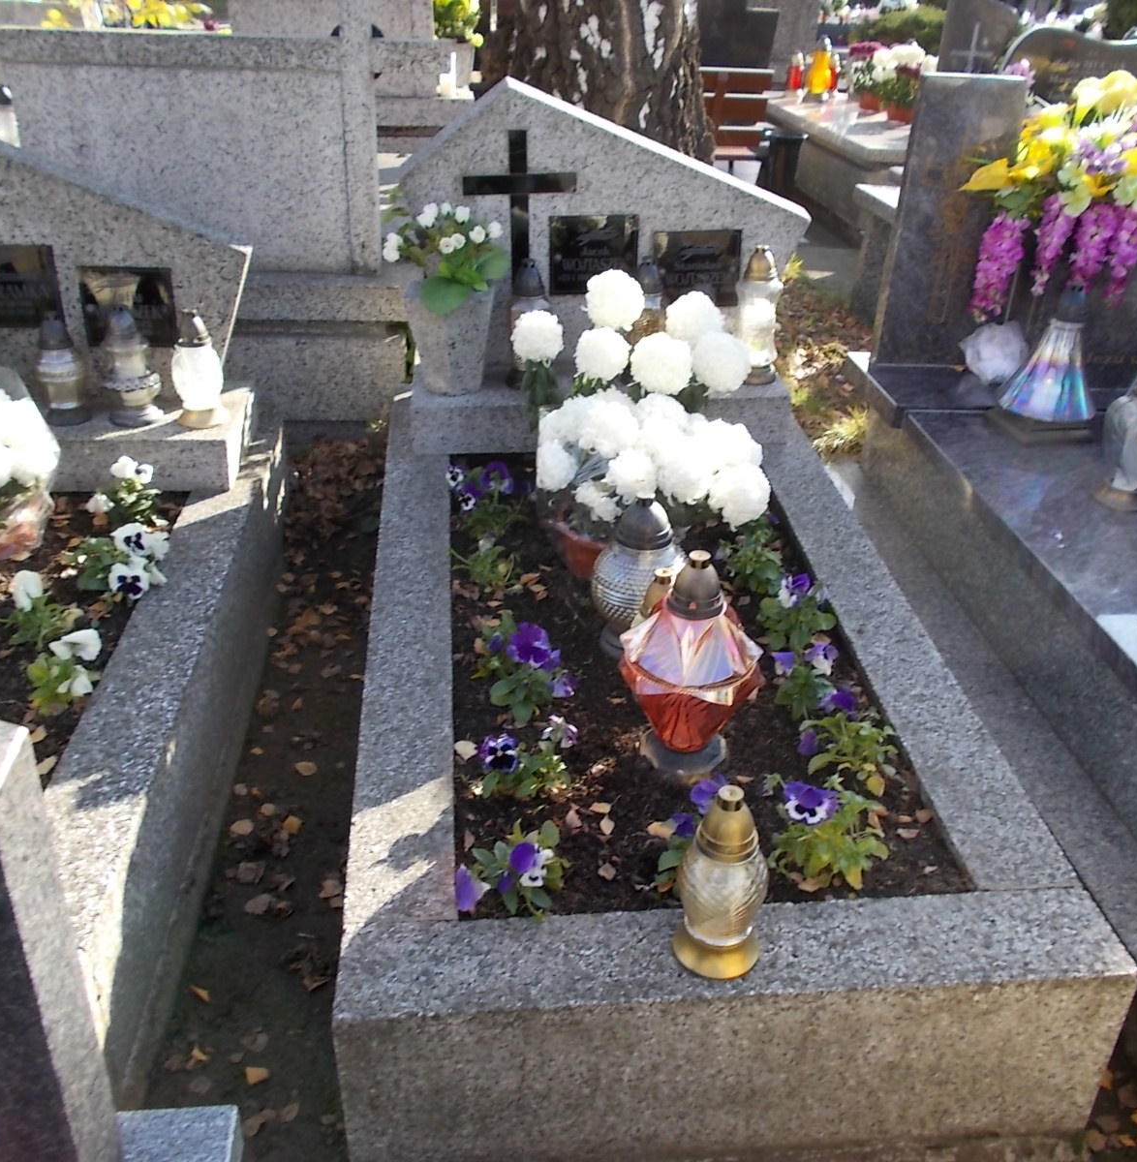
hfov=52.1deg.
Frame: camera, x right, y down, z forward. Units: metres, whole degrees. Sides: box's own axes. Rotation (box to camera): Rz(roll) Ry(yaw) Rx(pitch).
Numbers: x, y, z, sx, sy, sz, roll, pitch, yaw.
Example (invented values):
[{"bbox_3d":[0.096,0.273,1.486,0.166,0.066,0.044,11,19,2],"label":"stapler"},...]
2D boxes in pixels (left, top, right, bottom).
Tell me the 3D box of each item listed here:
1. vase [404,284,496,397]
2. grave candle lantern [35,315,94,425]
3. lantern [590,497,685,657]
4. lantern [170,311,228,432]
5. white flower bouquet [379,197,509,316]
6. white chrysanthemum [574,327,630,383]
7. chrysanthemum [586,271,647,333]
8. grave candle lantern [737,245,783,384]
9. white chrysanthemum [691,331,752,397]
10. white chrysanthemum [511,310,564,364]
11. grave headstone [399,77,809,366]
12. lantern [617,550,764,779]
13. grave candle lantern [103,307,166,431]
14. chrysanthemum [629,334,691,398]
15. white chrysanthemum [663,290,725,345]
[{"bbox_3d":[-0.257,-0.527,2.520,0.193,0.223,0.193,-2,32,-5],"label":"vase"},{"bbox_3d":[-1.056,-0.443,2.418,0.110,0.225,0.110,-2,32,-5],"label":"grave candle lantern"},{"bbox_3d":[0.125,-0.016,1.966,0.159,0.274,0.159,-2,32,-5],"label":"lantern"},{"bbox_3d":[-0.774,-0.442,2.420,0.107,0.234,0.107,-2,32,-5],"label":"lantern"},{"bbox_3d":[-0.247,-0.665,2.359,0.251,0.213,0.214,-2,32,-5],"label":"white flower bouquet"},{"bbox_3d":[0.065,-0.436,2.248,0.108,0.097,0.108,-2,32,-5],"label":"white chrysanthemum"},{"bbox_3d":[0.087,-0.534,2.212,0.113,0.101,0.113,-2,32,-5],"label":"chrysanthemum"},{"bbox_3d":[0.435,-0.591,2.584,0.098,0.295,0.098,-2,32,-5],"label":"grave candle lantern"},{"bbox_3d":[0.304,-0.432,2.323,0.125,0.125,0.125,-2,32,-5],"label":"white chrysanthemum"},{"bbox_3d":[-0.061,-0.482,2.300,0.110,0.110,0.110,-2,32,-5],"label":"white chrysanthemum"},{"bbox_3d":[0.080,-0.767,2.556,0.879,0.609,0.095,-2,32,-5],"label":"grave headstone"},{"bbox_3d":[0.177,0.116,1.662,0.209,0.356,0.209,-2,32,-5],"label":"lantern"},{"bbox_3d":[-0.951,-0.467,2.514,0.125,0.248,0.125,-2,32,-5],"label":"grave candle lantern"},{"bbox_3d":[0.180,-0.423,2.268,0.120,0.108,0.120,-2,32,-5],"label":"chrysanthemum"},{"bbox_3d":[0.245,-0.510,2.276,0.116,0.104,0.116,-2,32,-5],"label":"white chrysanthemum"}]

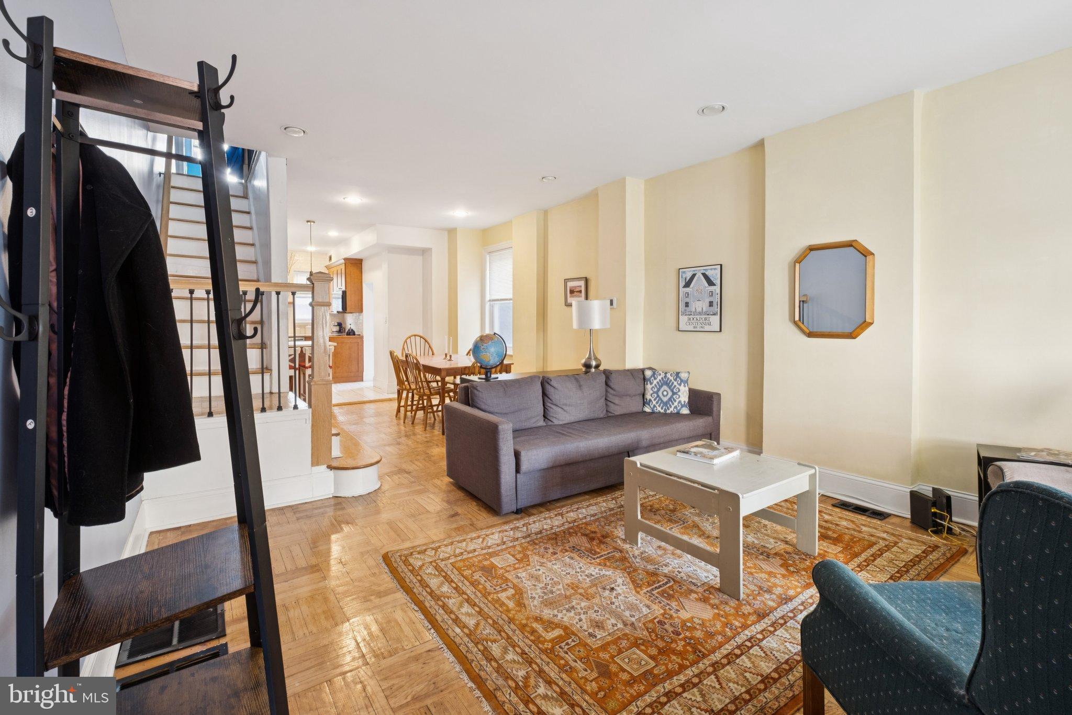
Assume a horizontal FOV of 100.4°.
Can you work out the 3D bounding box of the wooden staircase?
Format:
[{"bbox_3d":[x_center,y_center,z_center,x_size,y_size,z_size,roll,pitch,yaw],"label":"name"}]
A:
[{"bbox_3d":[-3.250,-0.890,4.500,0.800,2.340,2.150,-3,4,-37],"label":"wooden staircase"}]

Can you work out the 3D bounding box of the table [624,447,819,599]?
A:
[{"bbox_3d":[1.048,0.845,2.577,0.720,0.500,0.720,-2,4,-35],"label":"table"}]

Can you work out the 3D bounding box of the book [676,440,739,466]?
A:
[{"bbox_3d":[1.028,0.570,2.658,0.285,0.027,0.220,-3,5,-44],"label":"book"}]

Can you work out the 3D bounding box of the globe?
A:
[{"bbox_3d":[-0.428,-0.011,4.111,0.330,0.430,0.300,-1,3,-6],"label":"globe"}]

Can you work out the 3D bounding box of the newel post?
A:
[{"bbox_3d":[-1.551,0.079,3.221,0.142,1.360,0.142,-3,4,-34],"label":"newel post"}]

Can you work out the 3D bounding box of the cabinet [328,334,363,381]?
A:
[{"bbox_3d":[-3.830,0.030,8.920,0.620,0.920,0.650,-3,4,-36],"label":"cabinet"}]

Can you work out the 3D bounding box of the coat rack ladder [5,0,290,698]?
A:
[{"bbox_3d":[-0.765,0.325,0.925,0.400,1.800,0.450,-3,5,-41],"label":"coat rack ladder"}]

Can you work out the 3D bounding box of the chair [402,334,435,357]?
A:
[{"bbox_3d":[-1.680,0.211,6.684,0.510,1.070,0.550,-3,4,-34],"label":"chair"}]

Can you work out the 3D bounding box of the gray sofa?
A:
[{"bbox_3d":[0.492,0.549,3.849,2.270,0.800,1.000,-3,4,-34],"label":"gray sofa"}]

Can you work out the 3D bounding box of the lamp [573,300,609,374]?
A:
[{"bbox_3d":[0.593,-0.233,4.780,0.400,0.780,0.400,0,3,0],"label":"lamp"}]

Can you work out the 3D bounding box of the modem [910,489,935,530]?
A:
[{"bbox_3d":[2.336,0.933,2.697,0.032,0.195,0.140,-1,3,-3],"label":"modem"}]

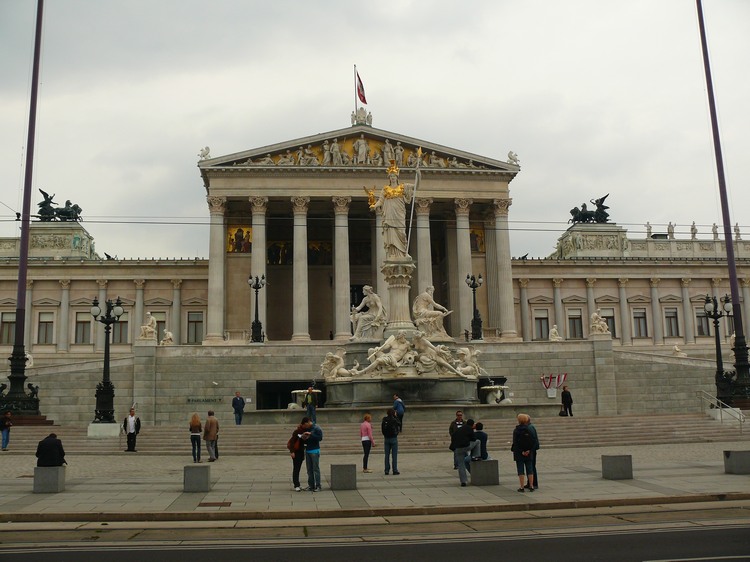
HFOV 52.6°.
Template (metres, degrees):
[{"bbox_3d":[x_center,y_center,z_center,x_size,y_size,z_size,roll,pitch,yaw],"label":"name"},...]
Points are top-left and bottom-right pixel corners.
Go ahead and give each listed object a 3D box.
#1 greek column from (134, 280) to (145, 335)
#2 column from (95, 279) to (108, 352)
[{"bbox_3d":[-23.567,3.427,75.883,1.000,7.148,1.000,0,-9,-6],"label":"greek column"},{"bbox_3d":[-27.201,3.459,75.493,1.000,7.211,1.000,0,-9,-6],"label":"column"}]

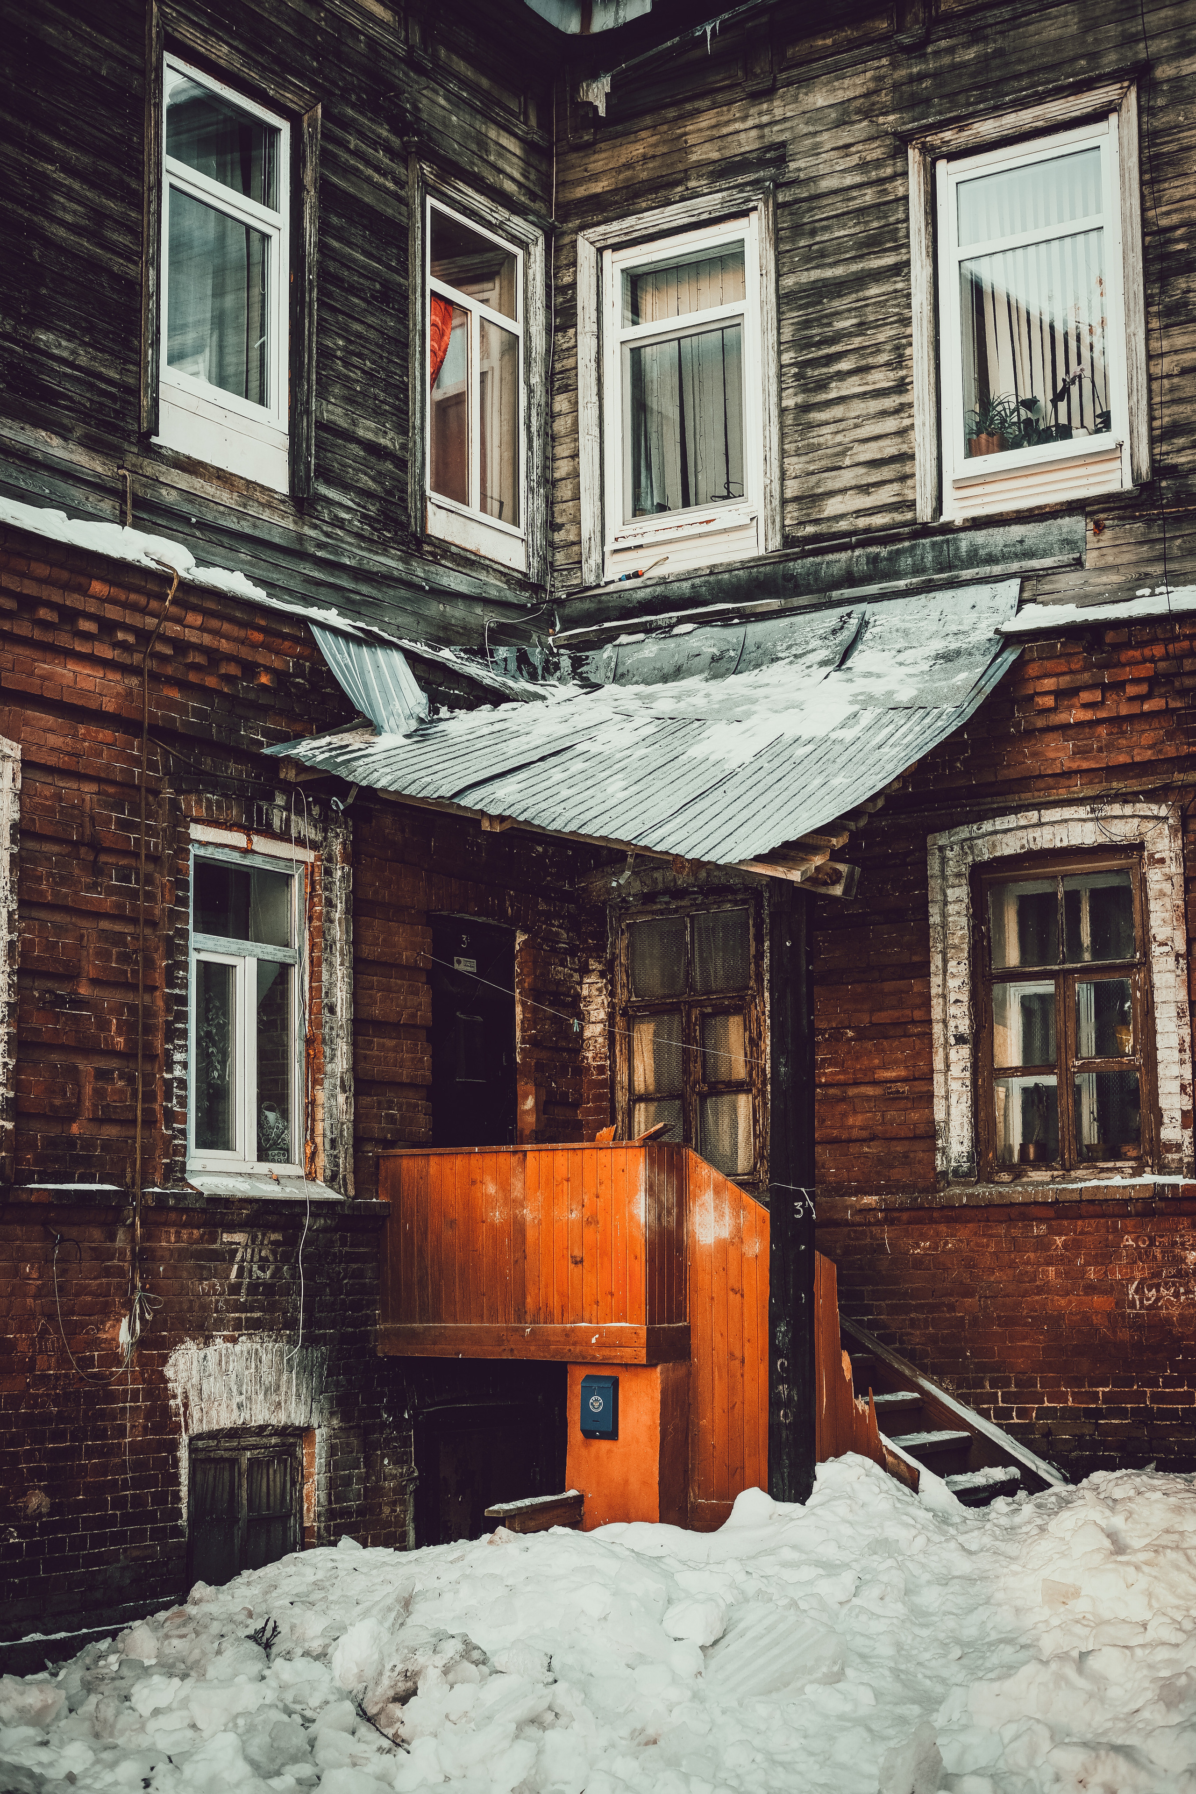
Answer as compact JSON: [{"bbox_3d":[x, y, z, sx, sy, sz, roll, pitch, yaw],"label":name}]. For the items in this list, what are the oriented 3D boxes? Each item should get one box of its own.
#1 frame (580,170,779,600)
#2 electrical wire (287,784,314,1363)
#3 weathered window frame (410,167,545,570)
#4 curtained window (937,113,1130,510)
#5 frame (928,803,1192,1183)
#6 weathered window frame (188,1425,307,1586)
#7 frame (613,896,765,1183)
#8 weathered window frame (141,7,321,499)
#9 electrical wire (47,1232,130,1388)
[{"bbox_3d":[0.507,-3.039,15.900,1.392,2.261,0.150,-6,-10,32],"label":"frame"},{"bbox_3d":[-1.503,0.873,13.338,0.100,2.912,0.178,-6,-10,32],"label":"electrical wire"},{"bbox_3d":[-0.760,-3.058,15.668,0.150,2.174,1.406,-6,-10,32],"label":"weathered window frame"},{"bbox_3d":[2.432,-3.214,14.708,1.075,2.122,0.100,-6,-10,32],"label":"curtained window"},{"bbox_3d":[2.470,0.548,14.024,1.419,1.944,0.220,-6,-10,32],"label":"frame"},{"bbox_3d":[-1.754,3.014,12.856,0.120,0.759,0.834,-6,-10,32],"label":"weathered window frame"},{"bbox_3d":[0.554,0.864,15.280,1.004,1.681,0.120,-6,-10,32],"label":"frame"},{"bbox_3d":[-1.955,-3.313,13.823,0.150,2.223,1.389,-6,-10,32],"label":"weathered window frame"},{"bbox_3d":[-2.295,1.859,11.916,0.060,0.687,0.513,-6,-10,32],"label":"electrical wire"}]

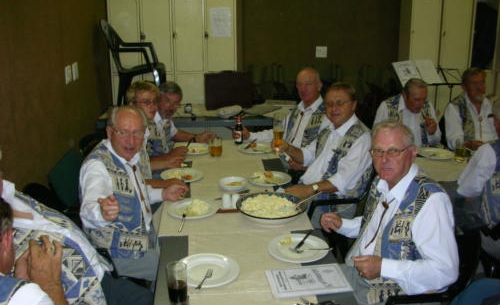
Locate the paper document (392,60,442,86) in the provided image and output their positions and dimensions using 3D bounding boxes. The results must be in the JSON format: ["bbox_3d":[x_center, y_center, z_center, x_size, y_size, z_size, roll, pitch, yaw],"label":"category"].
[{"bbox_3d":[1.607,-0.761,4.850,0.410,0.020,0.290,-5,60,-12],"label":"paper document"}]

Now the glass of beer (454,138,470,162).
[{"bbox_3d":[1.411,-0.021,3.333,0.085,0.145,0.085,0,19,0],"label":"glass of beer"}]

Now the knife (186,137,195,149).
[{"bbox_3d":[-0.399,-0.039,3.250,0.015,0.020,0.190,12,59,32],"label":"knife"}]

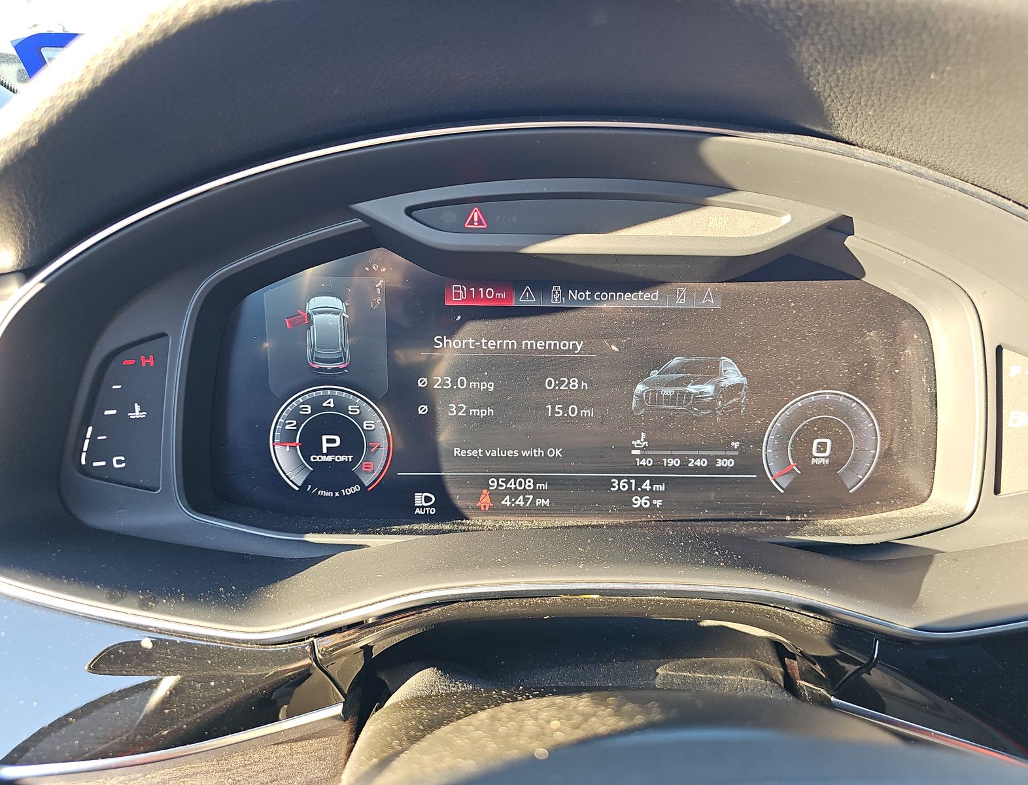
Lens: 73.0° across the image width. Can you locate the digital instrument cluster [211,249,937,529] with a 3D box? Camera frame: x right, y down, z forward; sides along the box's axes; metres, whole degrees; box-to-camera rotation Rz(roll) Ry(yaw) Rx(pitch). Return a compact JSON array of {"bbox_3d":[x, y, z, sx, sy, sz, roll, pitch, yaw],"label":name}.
[{"bbox_3d":[0.027,-0.002,0.287,0.299,0.115,0.020,0,14,-1],"label":"digital instrument cluster"}]

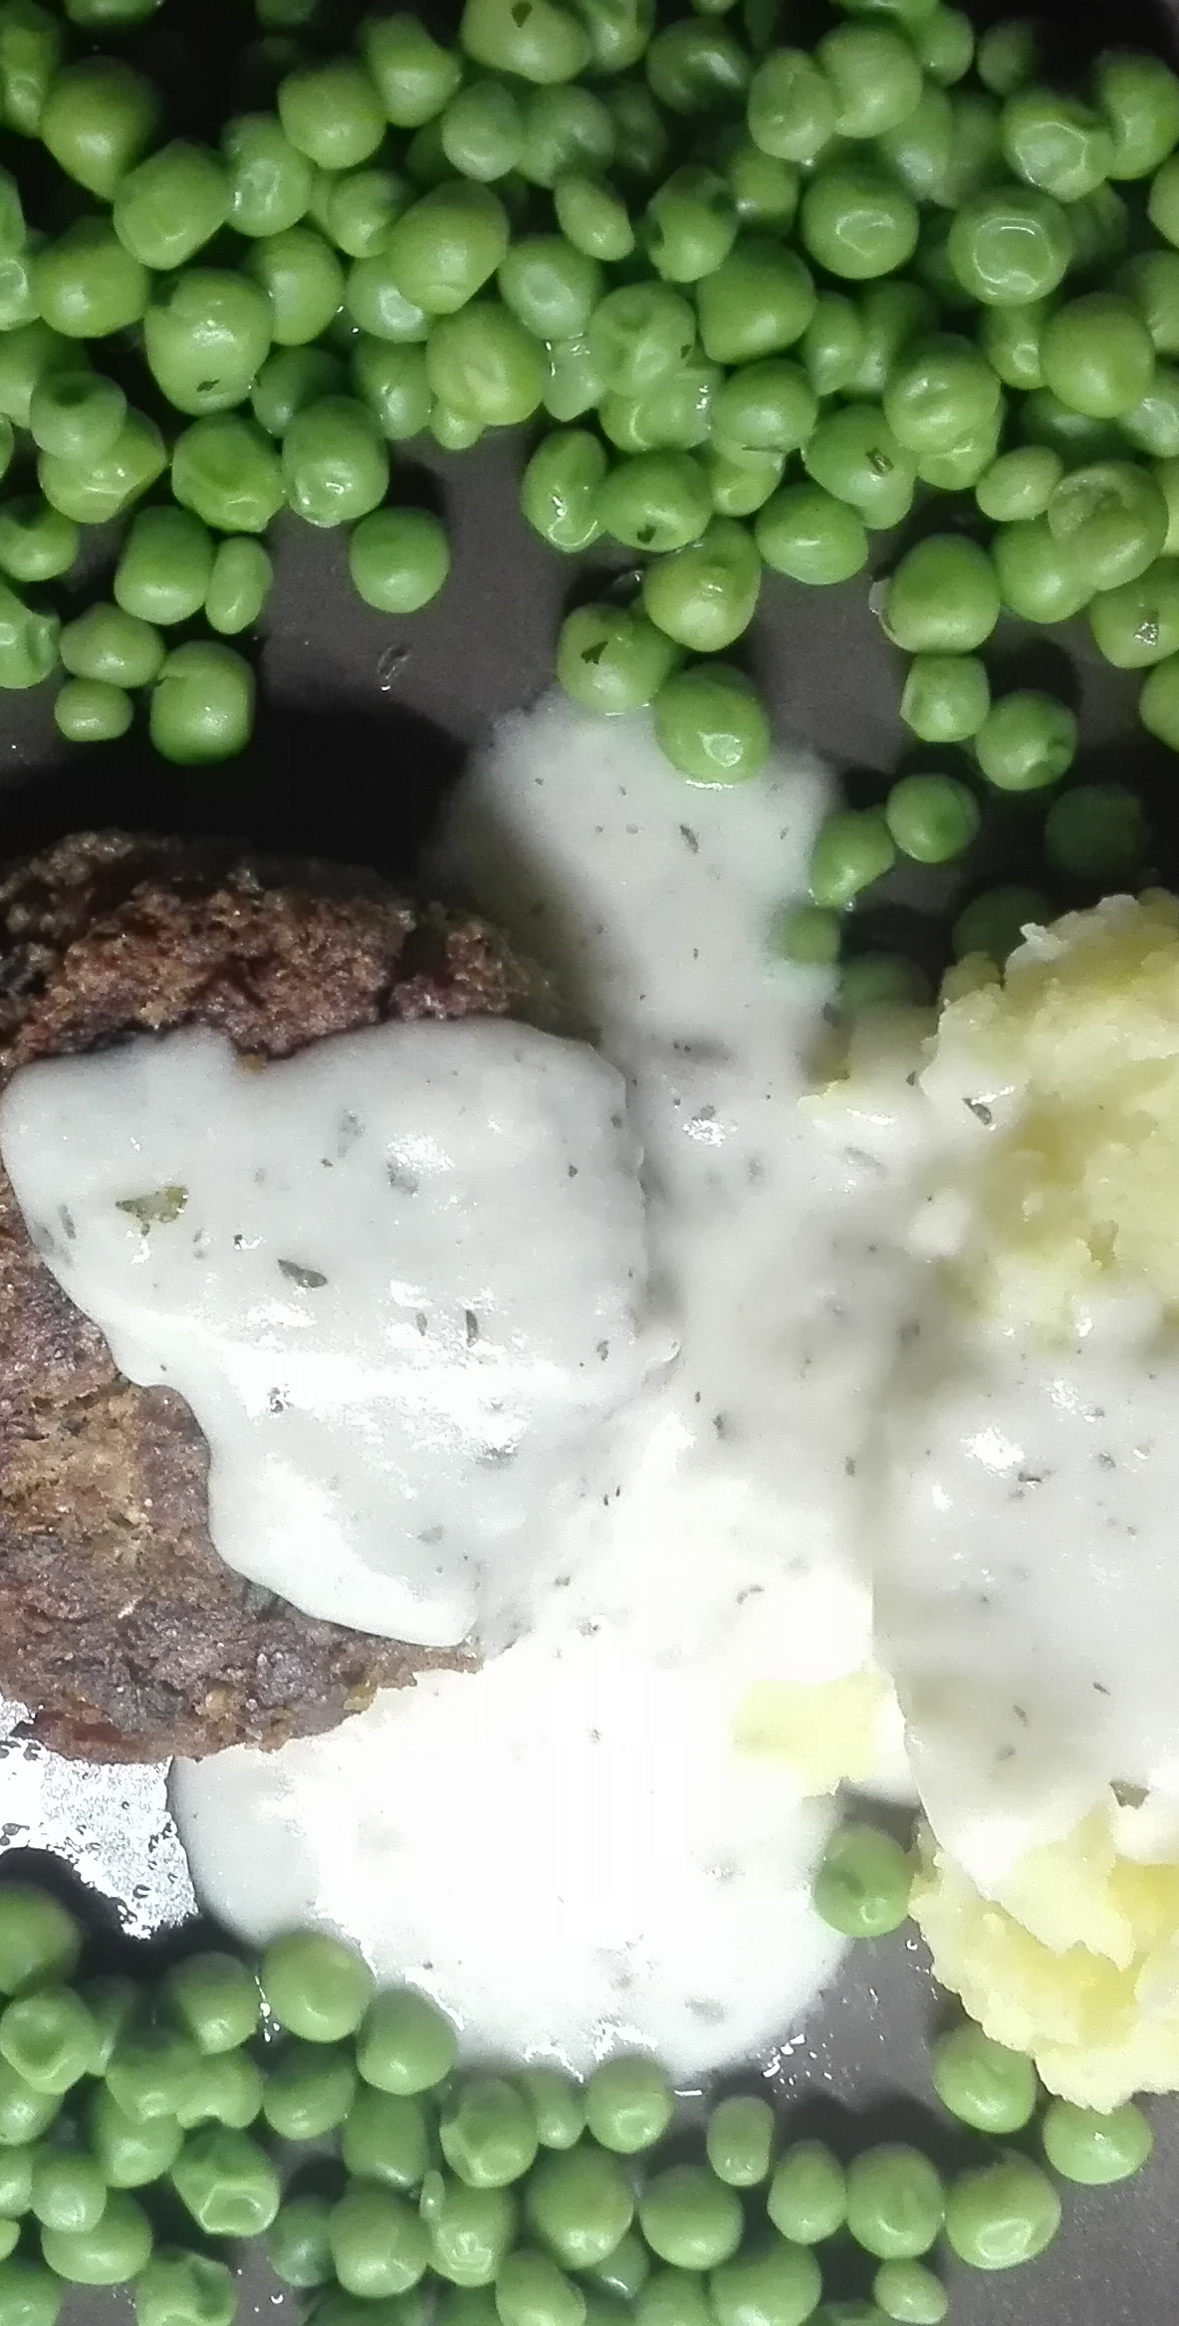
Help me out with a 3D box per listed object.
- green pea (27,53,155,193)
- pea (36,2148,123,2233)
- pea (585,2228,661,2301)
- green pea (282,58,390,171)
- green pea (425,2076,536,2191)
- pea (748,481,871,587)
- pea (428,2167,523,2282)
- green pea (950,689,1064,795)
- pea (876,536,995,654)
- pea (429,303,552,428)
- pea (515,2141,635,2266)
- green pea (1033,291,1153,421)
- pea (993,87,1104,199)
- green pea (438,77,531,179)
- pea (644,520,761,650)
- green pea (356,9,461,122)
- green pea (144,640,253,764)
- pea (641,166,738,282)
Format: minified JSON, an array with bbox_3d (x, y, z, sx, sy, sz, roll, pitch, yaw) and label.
[{"bbox_3d":[-0.036,-0.075,0.215,0.009,0.009,0.010,0,102,-2],"label":"green pea"},{"bbox_3d":[-0.045,0.090,0.259,0.007,0.007,0.007,0,101,-2],"label":"pea"},{"bbox_3d":[0.002,0.096,0.259,0.008,0.008,0.008,0,102,-2],"label":"pea"},{"bbox_3d":[-0.022,-0.091,0.256,0.009,0.009,0.010,0,82,0],"label":"green pea"},{"bbox_3d":[-0.009,0.077,0.236,0.009,0.008,0.009,0,83,-1],"label":"green pea"},{"bbox_3d":[0.019,-0.054,0.254,0.010,0.009,0.009,0,82,0],"label":"pea"},{"bbox_3d":[-0.010,0.092,0.257,0.008,0.009,0.010,0,102,-2],"label":"pea"},{"bbox_3d":[0.036,-0.036,0.252,0.009,0.009,0.009,0,83,-1],"label":"green pea"},{"bbox_3d":[0.027,-0.044,0.229,0.009,0.009,0.009,0,102,-2],"label":"pea"},{"bbox_3d":[-0.008,-0.067,0.248,0.010,0.010,0.010,0,83,-1],"label":"pea"},{"bbox_3d":[-0.001,0.081,0.232,0.009,0.009,0.009,0,82,0],"label":"pea"},{"bbox_3d":[0.039,-0.062,0.228,0.009,0.009,0.009,0,101,-2],"label":"green pea"},{"bbox_3d":[0.040,-0.088,0.255,0.009,0.009,0.009,0,82,0],"label":"pea"},{"bbox_3d":[-0.008,-0.078,0.225,0.006,0.007,0.007,0,101,-2],"label":"green pea"},{"bbox_3d":[0.009,-0.046,0.236,0.009,0.010,0.010,0,101,-2],"label":"pea"},{"bbox_3d":[-0.015,-0.093,0.250,0.009,0.009,0.010,0,83,-1],"label":"green pea"},{"bbox_3d":[-0.031,-0.037,0.238,0.009,0.009,0.010,0,101,-2],"label":"green pea"},{"bbox_3d":[0.008,-0.070,0.220,0.007,0.008,0.009,0,101,-1],"label":"pea"}]

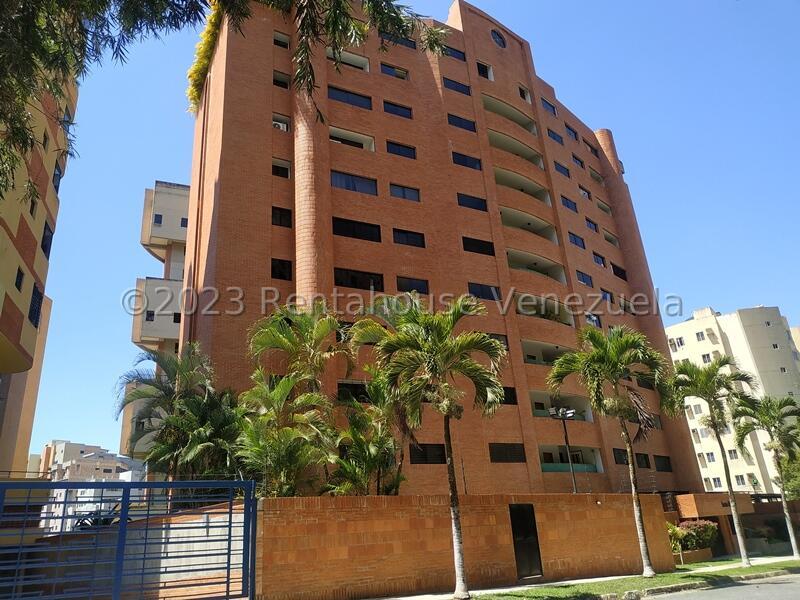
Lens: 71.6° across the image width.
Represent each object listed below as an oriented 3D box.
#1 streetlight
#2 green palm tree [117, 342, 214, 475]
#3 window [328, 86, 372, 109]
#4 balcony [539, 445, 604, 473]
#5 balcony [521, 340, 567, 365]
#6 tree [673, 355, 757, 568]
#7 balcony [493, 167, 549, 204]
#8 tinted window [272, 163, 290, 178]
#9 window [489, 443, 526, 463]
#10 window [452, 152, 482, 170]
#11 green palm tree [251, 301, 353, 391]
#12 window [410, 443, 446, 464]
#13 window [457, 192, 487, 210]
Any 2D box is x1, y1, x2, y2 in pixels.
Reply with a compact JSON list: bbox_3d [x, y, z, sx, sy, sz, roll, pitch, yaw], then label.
[{"bbox_3d":[5.832,5.070,18.878,1.050,2.881,0.450,5,-23,-23],"label":"streetlight"},{"bbox_3d":[-7.548,3.829,17.922,2.707,4.899,2.707,5,-23,-23],"label":"green palm tree"},{"bbox_3d":[-2.774,-11.396,31.308,2.636,0.948,0.150,6,-23,-26],"label":"window"},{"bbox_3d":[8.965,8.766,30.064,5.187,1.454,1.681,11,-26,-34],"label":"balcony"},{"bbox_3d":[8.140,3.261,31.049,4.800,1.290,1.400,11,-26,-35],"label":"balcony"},{"bbox_3d":[12.957,6.084,21.491,3.100,7.700,3.100,-16,-24,27],"label":"tree"},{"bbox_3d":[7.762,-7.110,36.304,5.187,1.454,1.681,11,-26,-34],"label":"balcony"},{"bbox_3d":[-5.954,-6.516,27.805,0.959,0.853,0.150,9,-24,-31],"label":"tinted window"},{"bbox_3d":[5.390,7.708,27.873,2.163,0.920,0.150,8,-24,-28],"label":"window"},{"bbox_3d":[4.025,-8.208,32.944,2.086,0.821,0.150,7,-24,-27],"label":"window"},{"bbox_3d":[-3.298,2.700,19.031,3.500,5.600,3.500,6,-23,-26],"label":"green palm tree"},{"bbox_3d":[1.251,7.014,25.146,1.826,0.814,0.200,7,-24,-26],"label":"window"},{"bbox_3d":[4.116,-5.460,31.428,2.018,0.800,0.200,7,-24,-26],"label":"window"}]

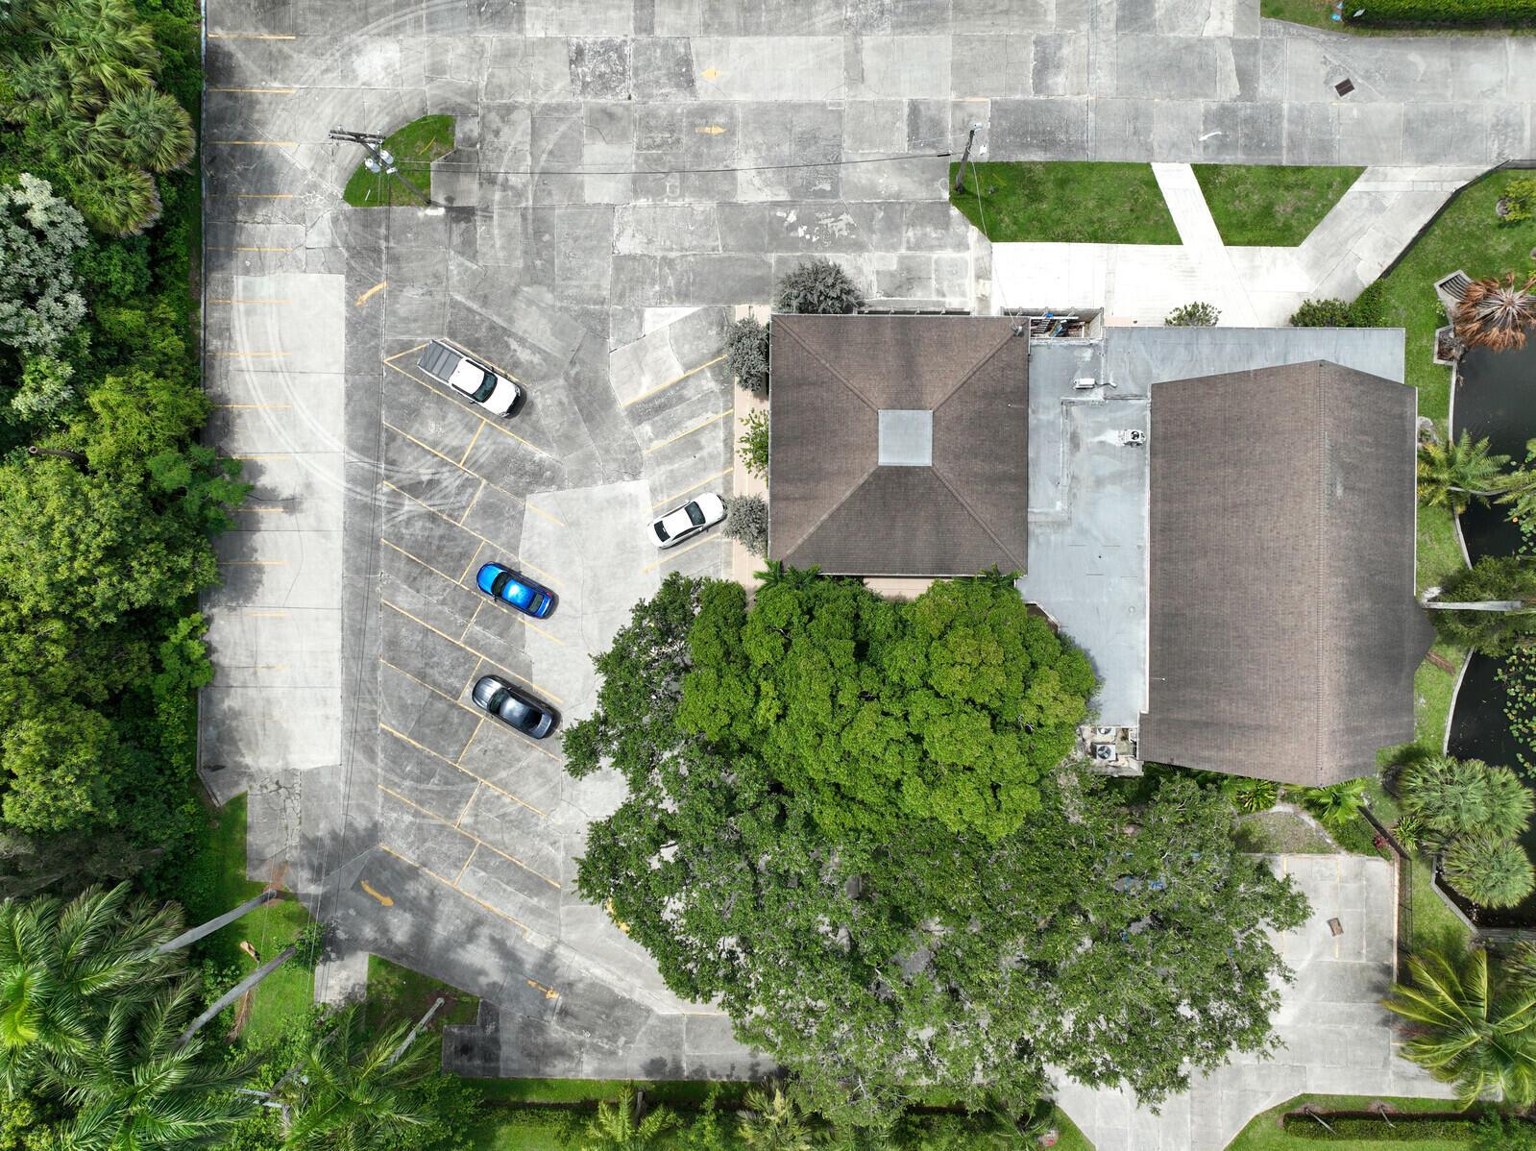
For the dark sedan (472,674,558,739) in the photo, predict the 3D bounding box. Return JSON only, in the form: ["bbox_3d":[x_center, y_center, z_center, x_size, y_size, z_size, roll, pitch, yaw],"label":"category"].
[{"bbox_3d":[-14.372,7.362,60.080,4.850,1.470,1.880,29,90,0],"label":"dark sedan"}]

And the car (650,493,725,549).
[{"bbox_3d":[-4.605,-3.149,60.080,4.600,1.450,1.820,-27,90,0],"label":"car"}]

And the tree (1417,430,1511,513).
[{"bbox_3d":[37.497,-5.565,58.600,5.100,4.500,4.600,0,90,0],"label":"tree"}]

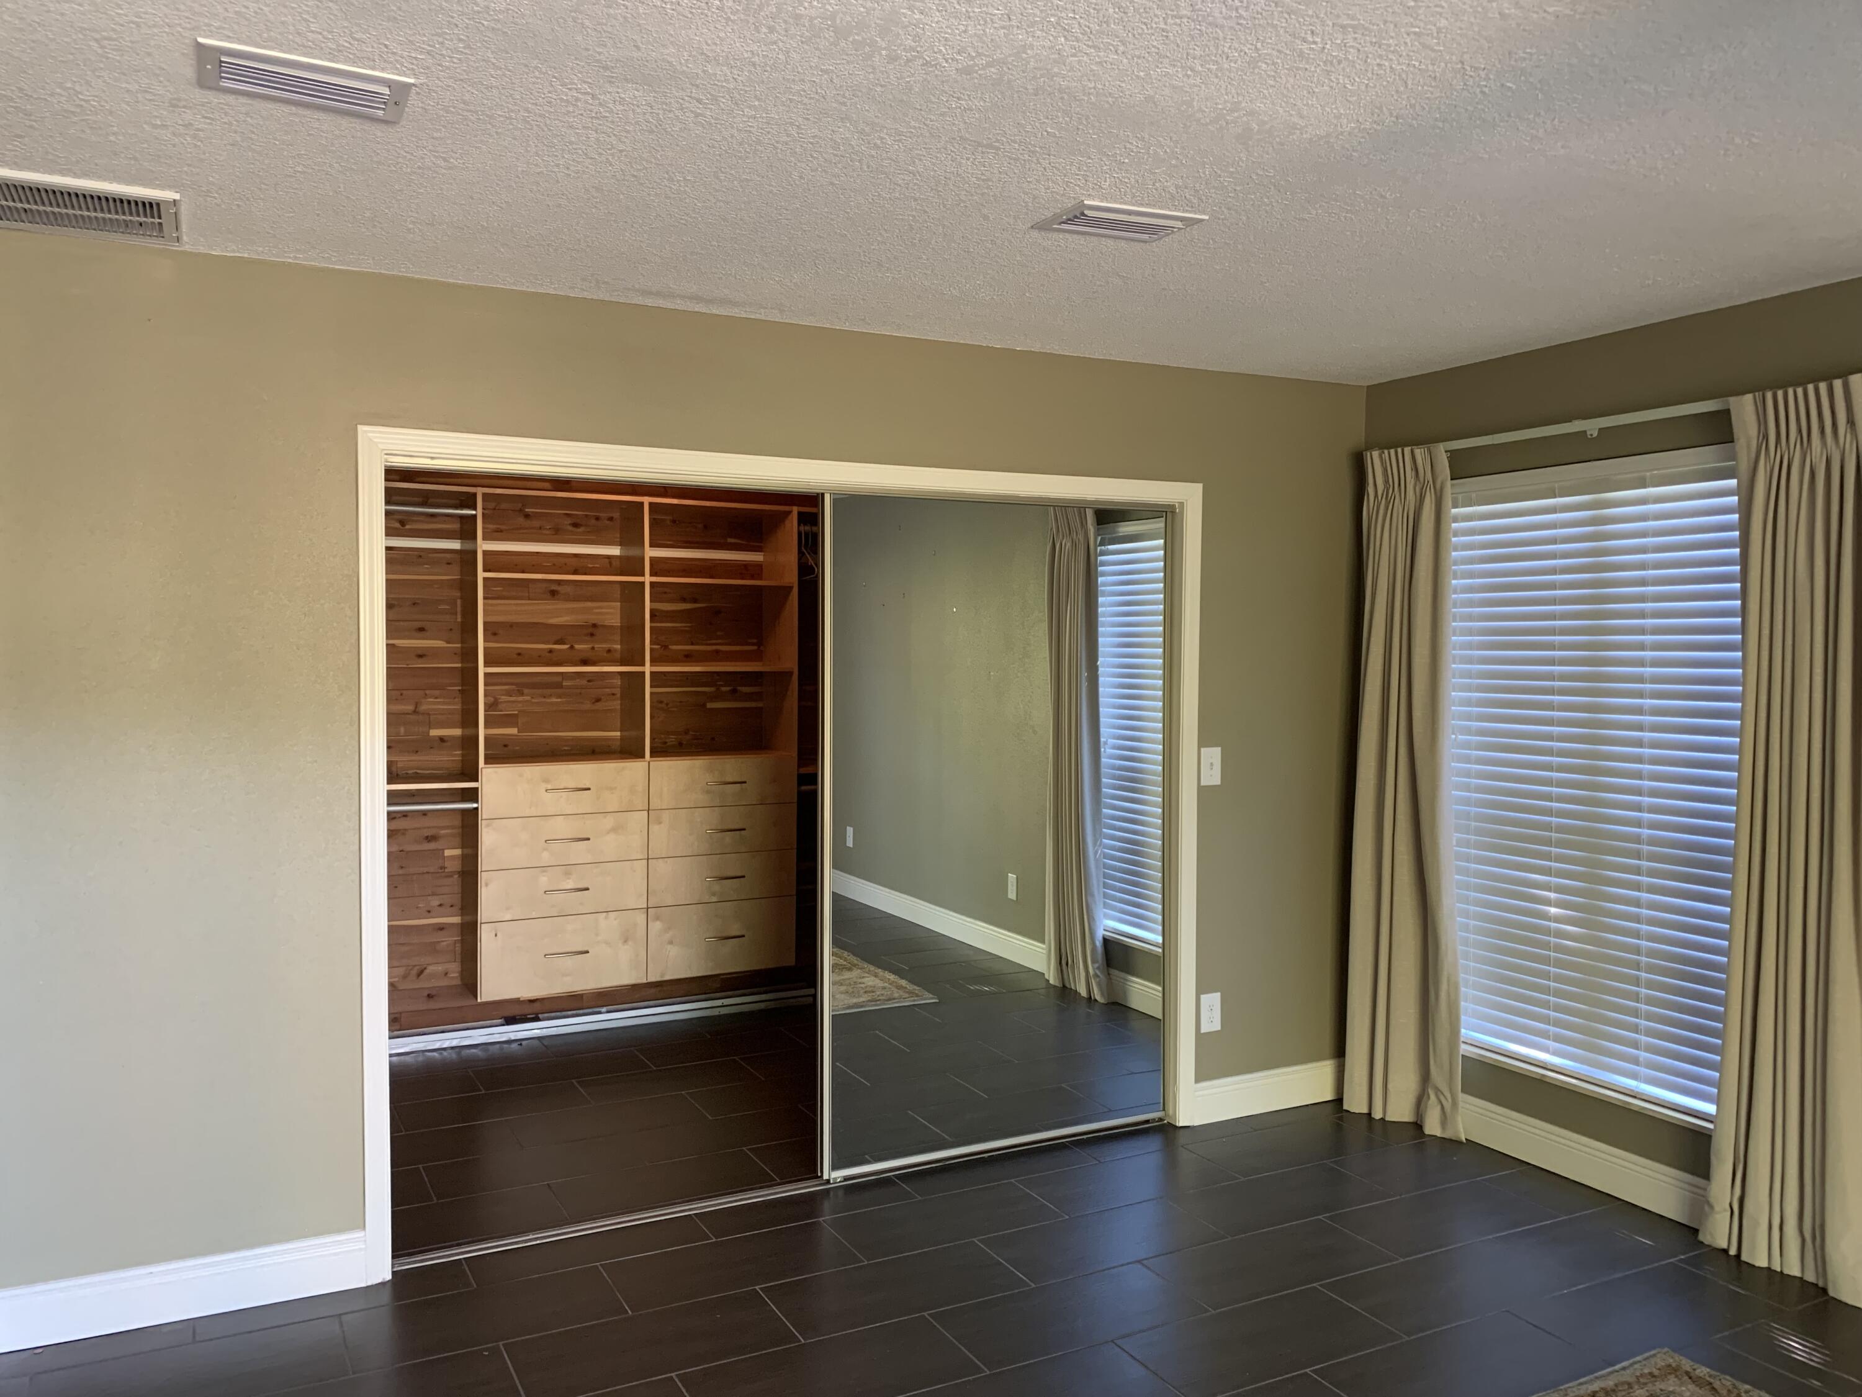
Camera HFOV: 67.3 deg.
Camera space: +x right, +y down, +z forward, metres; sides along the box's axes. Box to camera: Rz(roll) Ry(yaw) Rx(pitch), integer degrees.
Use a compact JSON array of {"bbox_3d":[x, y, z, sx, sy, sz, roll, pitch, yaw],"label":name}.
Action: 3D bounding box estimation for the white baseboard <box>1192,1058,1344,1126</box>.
[{"bbox_3d":[1.168,1.324,4.712,0.723,0.142,0.020,-1,2,-27],"label":"white baseboard"}]

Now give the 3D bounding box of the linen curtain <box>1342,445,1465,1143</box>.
[{"bbox_3d":[1.546,0.294,4.548,0.145,2.205,0.405,-1,2,-27],"label":"linen curtain"}]

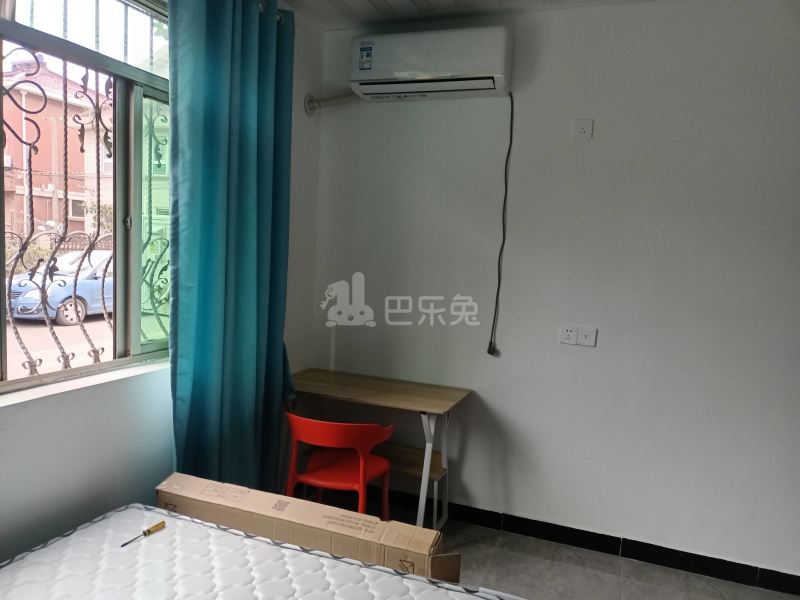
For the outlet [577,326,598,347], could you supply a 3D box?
[{"bbox_3d":[0.931,0.185,2.874,0.086,0.086,0.010,5,6,20],"label":"outlet"}]

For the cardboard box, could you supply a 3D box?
[{"bbox_3d":[-0.365,0.825,2.116,1.190,0.112,0.162,5,6,20],"label":"cardboard box"}]

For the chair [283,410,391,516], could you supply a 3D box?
[{"bbox_3d":[-0.249,0.873,2.727,0.490,0.730,0.480,5,6,20],"label":"chair"}]

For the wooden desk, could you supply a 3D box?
[{"bbox_3d":[-0.173,0.833,3.097,0.980,0.740,0.460,5,6,20],"label":"wooden desk"}]

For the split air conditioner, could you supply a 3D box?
[{"bbox_3d":[0.156,-1.191,2.943,0.800,0.285,0.200,5,6,20],"label":"split air conditioner"}]

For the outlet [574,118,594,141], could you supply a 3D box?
[{"bbox_3d":[0.891,-0.829,2.804,0.086,0.086,0.010,5,6,20],"label":"outlet"}]

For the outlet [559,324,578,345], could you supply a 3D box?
[{"bbox_3d":[0.851,0.176,2.904,0.086,0.086,0.010,5,6,20],"label":"outlet"}]

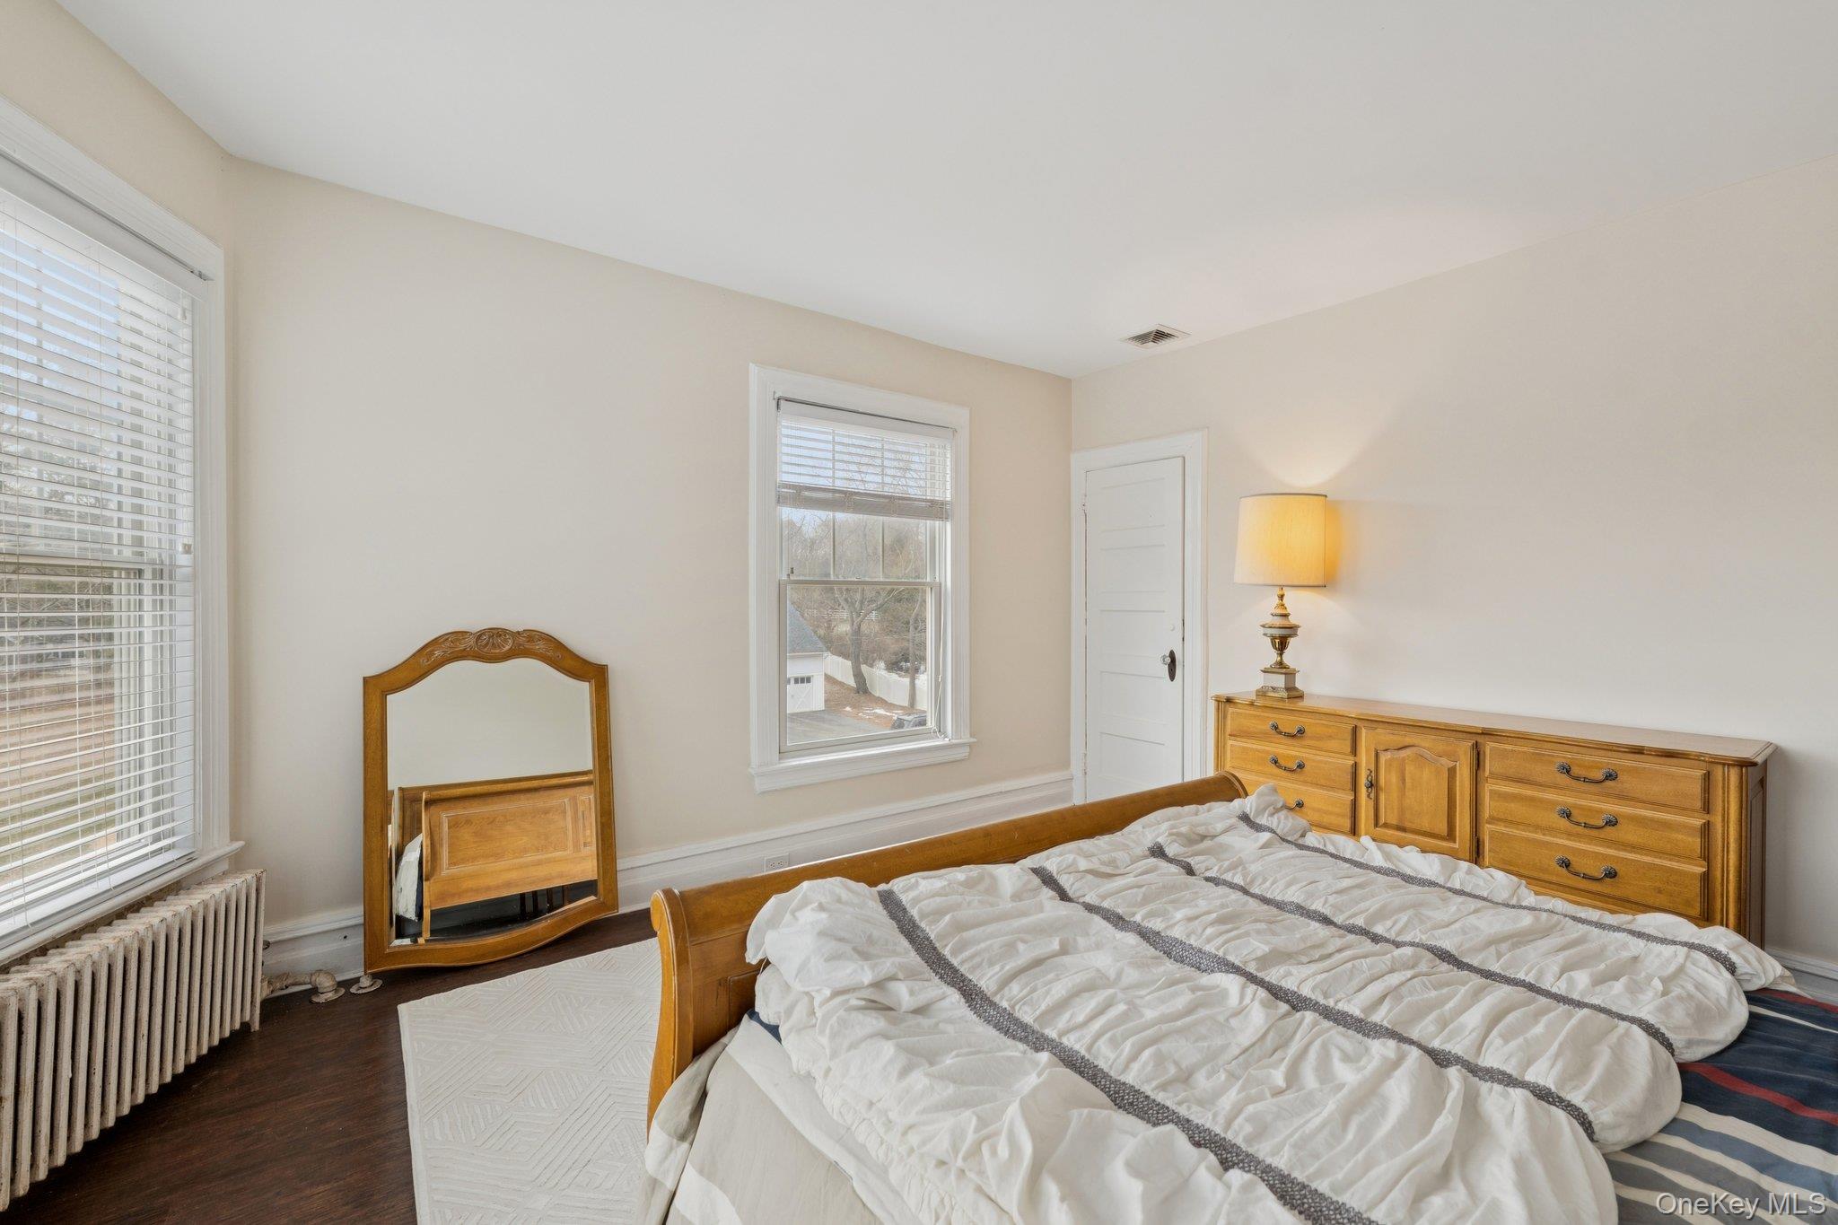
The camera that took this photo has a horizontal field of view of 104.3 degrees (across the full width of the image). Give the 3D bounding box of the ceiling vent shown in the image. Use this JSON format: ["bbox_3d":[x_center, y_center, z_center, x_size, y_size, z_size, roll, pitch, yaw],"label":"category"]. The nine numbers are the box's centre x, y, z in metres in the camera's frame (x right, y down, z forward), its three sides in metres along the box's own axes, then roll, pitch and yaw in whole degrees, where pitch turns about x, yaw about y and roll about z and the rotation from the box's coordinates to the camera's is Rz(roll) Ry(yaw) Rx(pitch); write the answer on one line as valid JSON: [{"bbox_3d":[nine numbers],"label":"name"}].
[{"bbox_3d":[1.199,-1.397,3.638,0.247,0.025,0.247,0,1,-36],"label":"ceiling vent"}]

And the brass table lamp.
[{"bbox_3d":[1.589,-0.071,3.132,0.362,0.888,0.362,0,1,-36],"label":"brass table lamp"}]

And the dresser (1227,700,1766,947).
[{"bbox_3d":[1.916,0.799,2.615,0.500,0.837,1.550,0,1,-36],"label":"dresser"}]

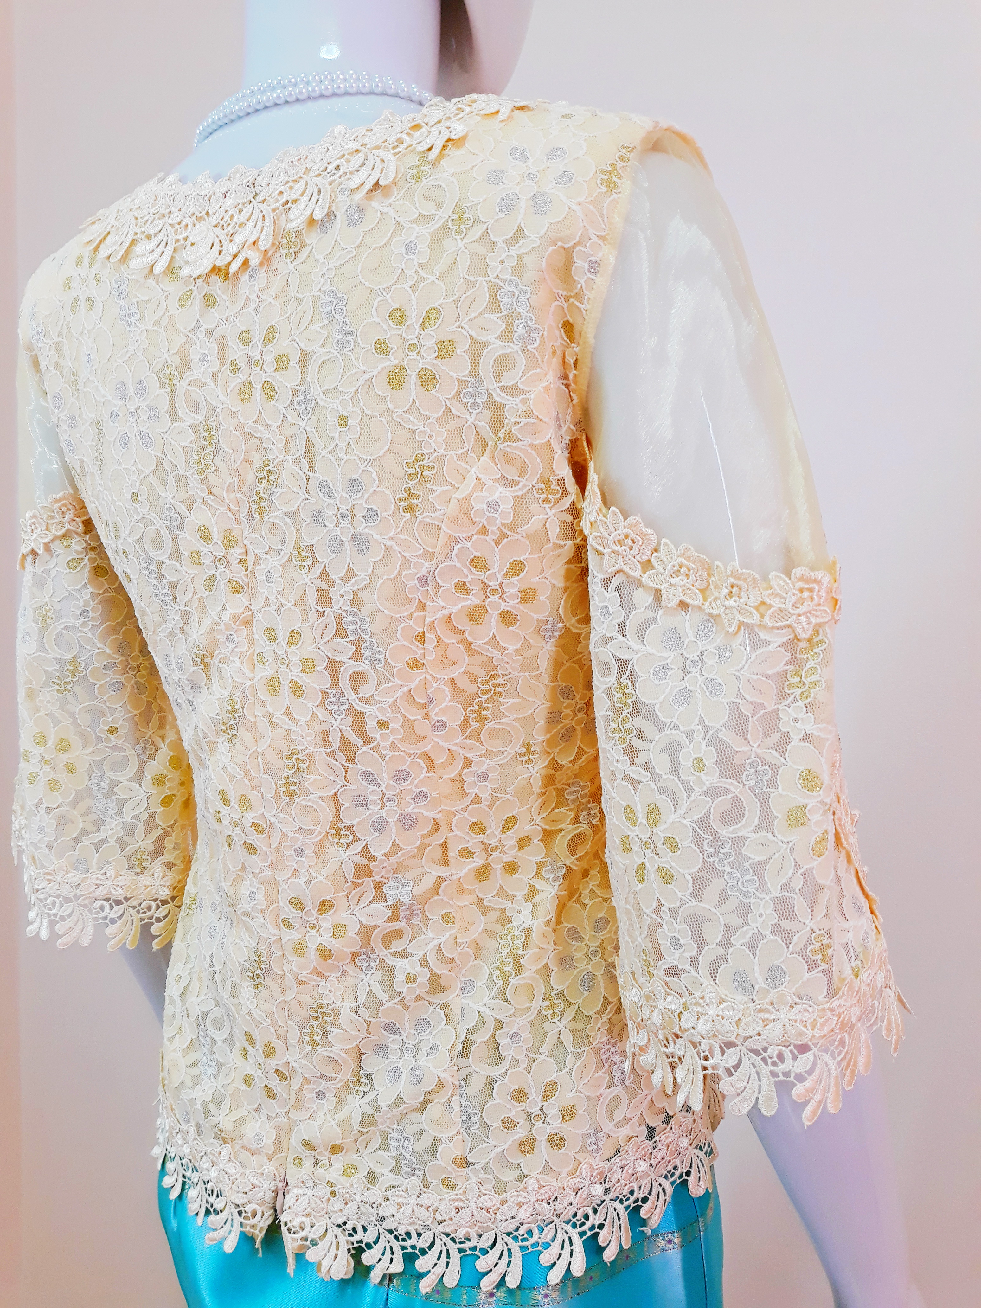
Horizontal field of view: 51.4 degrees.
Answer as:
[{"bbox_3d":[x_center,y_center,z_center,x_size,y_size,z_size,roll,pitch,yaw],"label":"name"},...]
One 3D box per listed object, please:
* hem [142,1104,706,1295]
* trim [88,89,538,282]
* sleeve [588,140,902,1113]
[{"bbox_3d":[-0.032,0.266,0.578,0.328,0.088,0.229,1,1,34],"label":"hem"},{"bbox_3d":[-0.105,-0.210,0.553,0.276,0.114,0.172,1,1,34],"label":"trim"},{"bbox_3d":[0.121,-0.005,0.488,0.125,0.406,0.146,-4,6,34],"label":"sleeve"}]

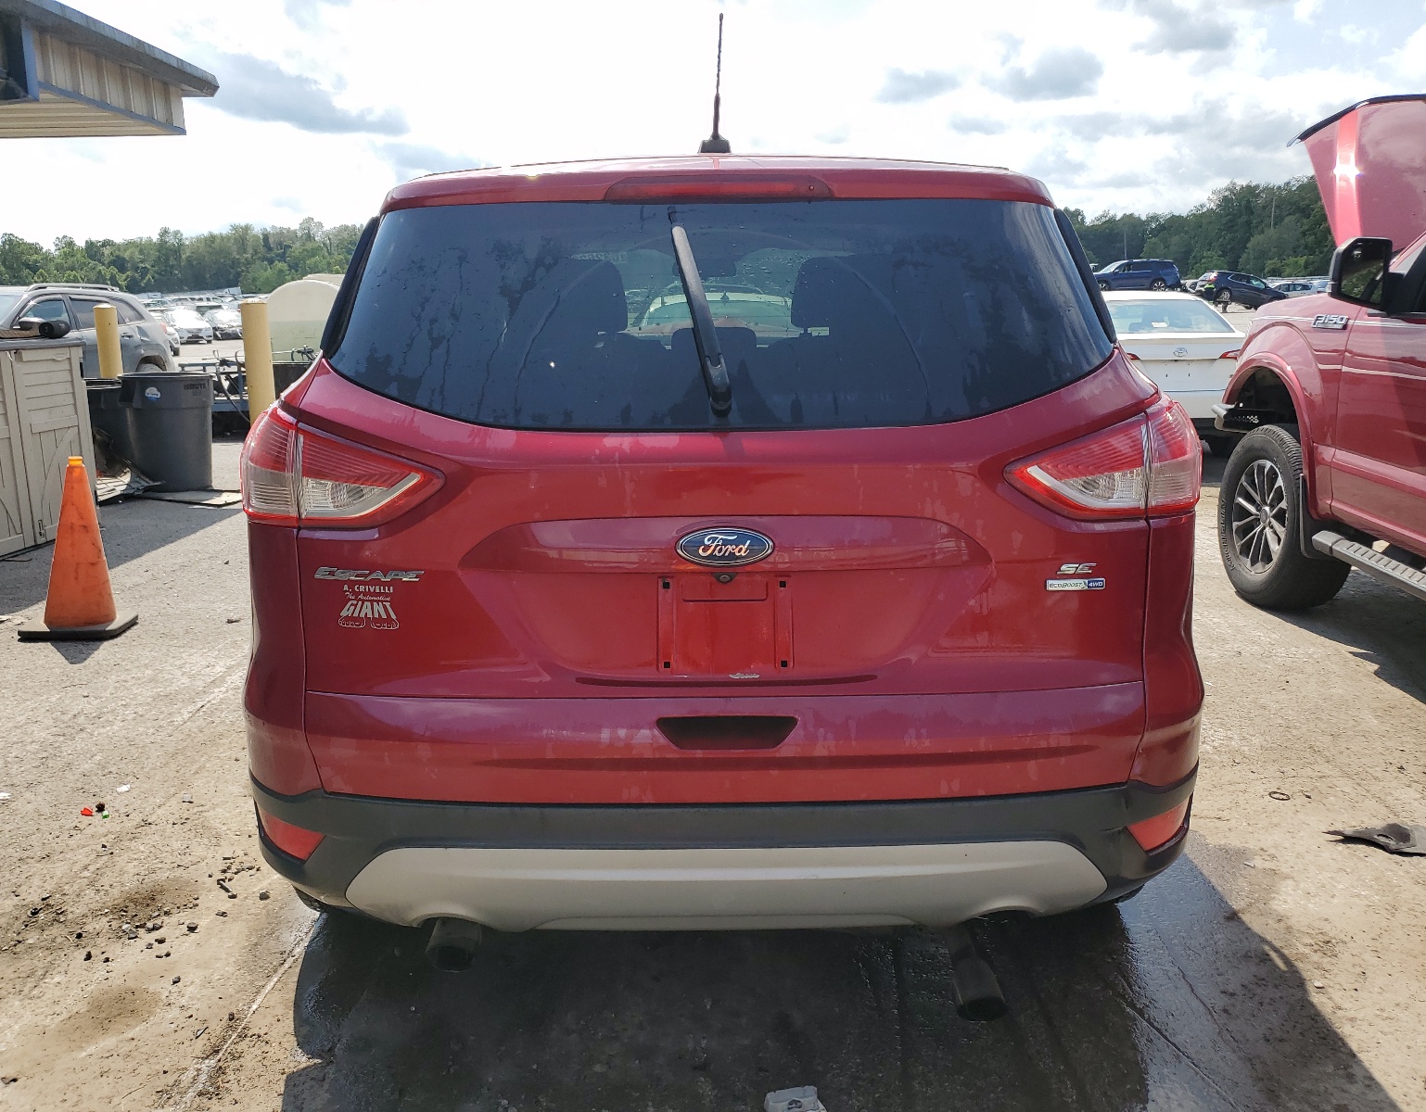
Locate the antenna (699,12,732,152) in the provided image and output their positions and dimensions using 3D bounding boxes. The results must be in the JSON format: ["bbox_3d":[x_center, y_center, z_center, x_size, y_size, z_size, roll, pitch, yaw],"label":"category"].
[{"bbox_3d":[0.003,-0.881,2.104,0.062,0.216,0.200,-1,13,0],"label":"antenna"}]

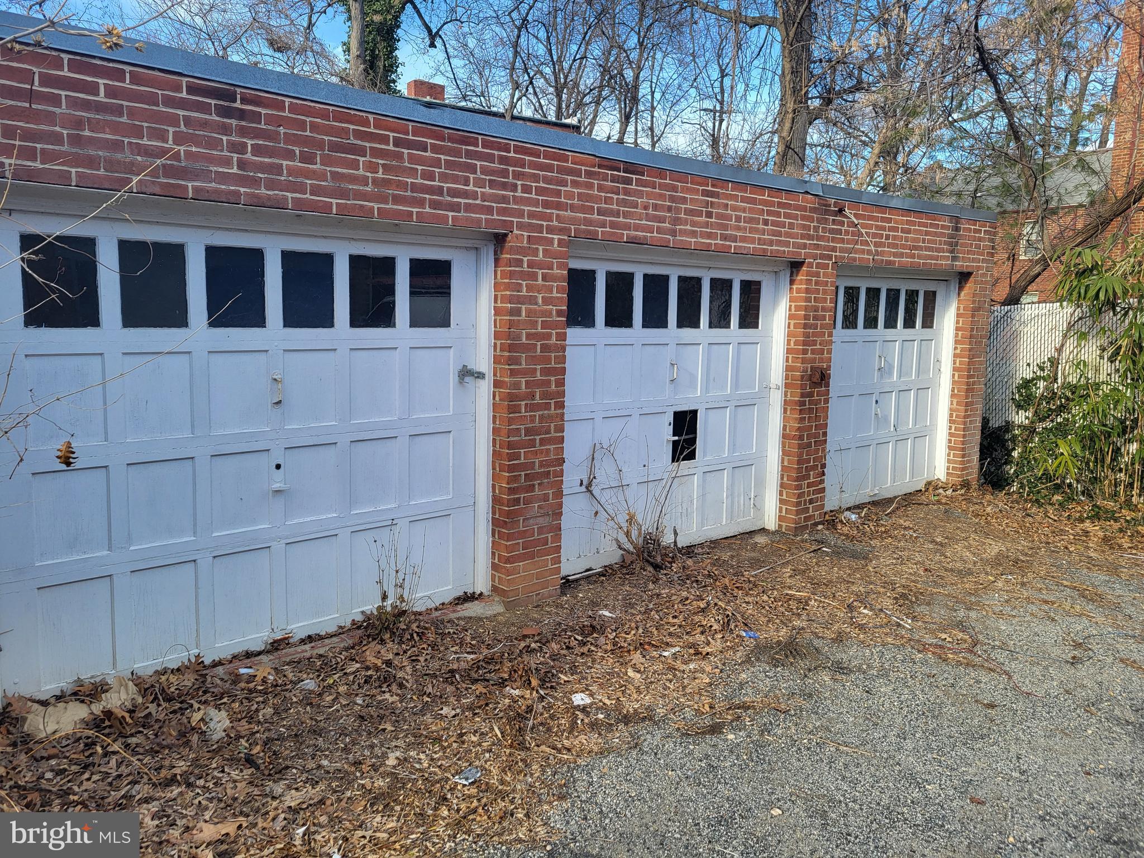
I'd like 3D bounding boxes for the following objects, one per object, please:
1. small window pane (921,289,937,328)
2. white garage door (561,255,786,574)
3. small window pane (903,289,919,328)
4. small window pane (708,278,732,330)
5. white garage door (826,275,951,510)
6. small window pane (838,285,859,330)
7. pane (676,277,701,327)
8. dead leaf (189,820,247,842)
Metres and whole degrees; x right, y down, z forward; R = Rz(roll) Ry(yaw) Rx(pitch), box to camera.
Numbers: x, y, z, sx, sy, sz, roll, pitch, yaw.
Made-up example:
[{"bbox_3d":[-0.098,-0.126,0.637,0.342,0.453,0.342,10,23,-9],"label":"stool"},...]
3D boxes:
[{"bbox_3d":[3.571,-1.186,8.606,0.276,0.371,0.030,-6,10,-41],"label":"small window pane"},{"bbox_3d":[0.700,-0.120,6.189,2.434,2.088,0.080,-6,10,-41],"label":"white garage door"},{"bbox_3d":[3.305,-1.159,8.370,0.279,0.371,0.030,-6,10,-41],"label":"small window pane"},{"bbox_3d":[1.126,-0.938,6.440,0.279,0.371,0.030,-6,10,-41],"label":"small window pane"},{"bbox_3d":[2.879,-0.359,8.117,2.434,2.111,0.080,-6,10,-41],"label":"white garage door"},{"bbox_3d":[2.499,-1.077,7.656,0.281,0.371,0.030,-6,10,-41],"label":"small window pane"},{"bbox_3d":[0.858,-0.911,6.202,0.279,0.371,0.030,-6,10,-41],"label":"pane"},{"bbox_3d":[-1.172,1.316,2.816,0.171,0.020,0.112,1,8,1],"label":"dead leaf"}]

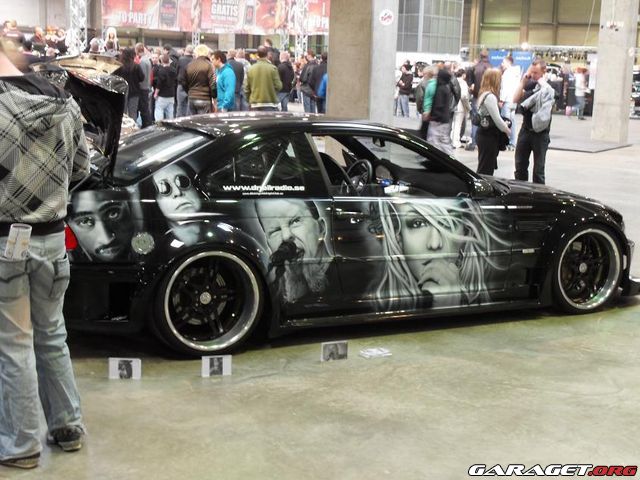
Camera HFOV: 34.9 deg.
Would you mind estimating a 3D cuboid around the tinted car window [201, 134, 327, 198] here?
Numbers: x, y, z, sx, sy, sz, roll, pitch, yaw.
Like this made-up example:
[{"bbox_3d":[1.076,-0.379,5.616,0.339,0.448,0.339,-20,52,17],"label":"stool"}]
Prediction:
[{"bbox_3d":[-0.335,-0.420,5.820,0.800,0.390,0.070,-3,-17,-27],"label":"tinted car window"}]

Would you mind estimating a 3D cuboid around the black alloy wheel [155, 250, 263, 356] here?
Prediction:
[{"bbox_3d":[-0.650,0.321,5.713,0.600,0.600,0.250,-3,9,-27],"label":"black alloy wheel"}]

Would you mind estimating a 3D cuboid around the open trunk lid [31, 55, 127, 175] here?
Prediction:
[{"bbox_3d":[-1.508,-0.695,5.957,0.470,0.630,1.220,-3,9,-27],"label":"open trunk lid"}]

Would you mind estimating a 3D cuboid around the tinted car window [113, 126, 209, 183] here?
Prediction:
[{"bbox_3d":[-1.097,-0.539,6.195,0.620,0.100,1.200,-31,21,-20],"label":"tinted car window"}]

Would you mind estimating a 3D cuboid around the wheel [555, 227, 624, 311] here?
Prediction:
[{"bbox_3d":[1.759,0.188,6.939,0.600,0.600,0.240,-3,9,-27],"label":"wheel"}]

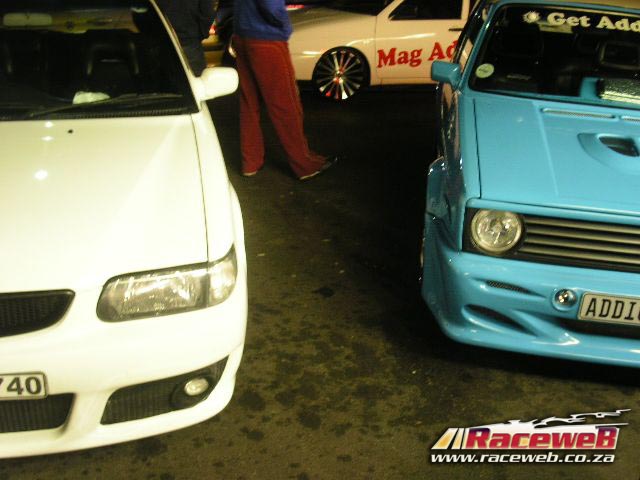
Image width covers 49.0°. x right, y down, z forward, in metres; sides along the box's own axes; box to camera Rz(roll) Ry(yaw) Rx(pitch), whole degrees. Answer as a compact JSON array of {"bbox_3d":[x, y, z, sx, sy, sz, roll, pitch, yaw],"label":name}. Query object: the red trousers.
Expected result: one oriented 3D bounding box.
[{"bbox_3d":[-0.261,-0.910,4.685,0.500,0.980,0.400,10,28,18],"label":"red trousers"}]

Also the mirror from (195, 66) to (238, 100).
[{"bbox_3d":[-0.474,-0.728,3.237,0.200,0.140,0.110,-3,26,-7],"label":"mirror"}]

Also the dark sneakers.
[{"bbox_3d":[-0.004,-0.506,4.859,0.300,0.115,0.115,-16,31,-31],"label":"dark sneakers"}]

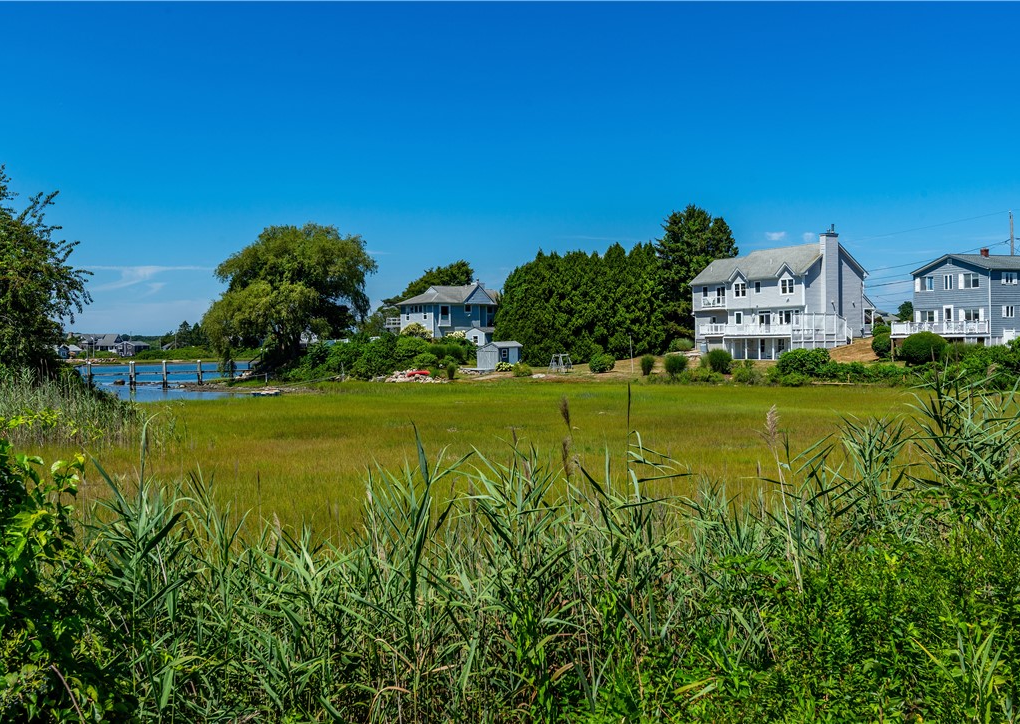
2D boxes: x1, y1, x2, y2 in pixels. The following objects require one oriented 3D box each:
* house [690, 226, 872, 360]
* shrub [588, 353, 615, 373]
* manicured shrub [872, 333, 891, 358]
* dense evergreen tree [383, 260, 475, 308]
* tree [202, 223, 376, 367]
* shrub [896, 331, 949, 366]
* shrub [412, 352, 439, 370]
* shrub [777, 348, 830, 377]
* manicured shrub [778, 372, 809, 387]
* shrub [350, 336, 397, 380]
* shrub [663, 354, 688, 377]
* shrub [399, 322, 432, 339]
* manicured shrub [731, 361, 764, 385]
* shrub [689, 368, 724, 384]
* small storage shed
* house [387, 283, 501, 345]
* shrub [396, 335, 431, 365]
[{"bbox_3d":[26.225,-6.585,106.675,9.600,12.450,17.600,-1,1,-28],"label":"house"},{"bbox_3d":[8.411,0.045,96.000,2.350,1.850,2.300,0,1,0],"label":"shrub"},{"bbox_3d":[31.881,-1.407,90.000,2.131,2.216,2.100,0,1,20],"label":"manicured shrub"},{"bbox_3d":[-10.522,-8.104,138.000,12.025,10.326,9.500,-1,1,-4],"label":"dense evergreen tree"},{"bbox_3d":[-22.658,-6.905,108.000,17.800,14.800,16.500,0,1,0],"label":"tree"},{"bbox_3d":[30.475,-0.997,78.000,3.700,2.700,3.500,0,1,0],"label":"shrub"},{"bbox_3d":[-7.843,-0.046,98.000,2.599,1.671,2.200,-1,1,-5],"label":"shrub"},{"bbox_3d":[22.795,0.078,82.000,4.349,2.252,3.400,0,1,16],"label":"shrub"},{"bbox_3d":[19.870,1.227,74.000,2.243,0.981,1.700,0,1,15],"label":"manicured shrub"},{"bbox_3d":[-12.064,-0.401,94.000,4.100,3.750,3.800,0,1,0],"label":"shrub"},{"bbox_3d":[13.637,0.288,87.000,1.978,1.813,1.900,0,1,9],"label":"shrub"},{"bbox_3d":[-10.025,-3.236,112.000,3.395,1.909,2.800,-1,1,-5],"label":"shrub"},{"bbox_3d":[18.446,0.815,82.000,2.500,1.900,2.300,0,1,0],"label":"manicured shrub"},{"bbox_3d":[15.152,1.112,81.000,2.750,1.250,2.200,0,1,0],"label":"shrub"},{"bbox_3d":[-0.909,-0.622,101.000,2.700,2.750,3.100,0,1,43],"label":"small storage shed"},{"bbox_3d":[-7.048,-5.157,121.000,10.500,7.400,10.000,0,1,-29],"label":"house"},{"bbox_3d":[-9.327,-1.100,101.000,3.252,2.679,2.900,-1,1,-5],"label":"shrub"}]

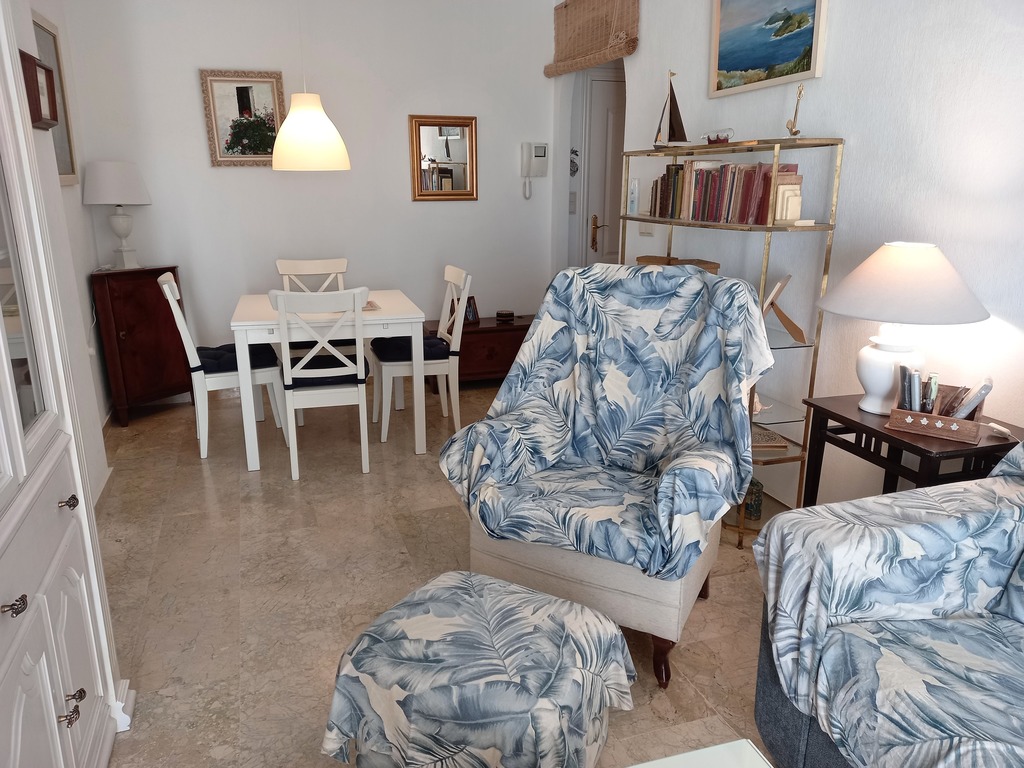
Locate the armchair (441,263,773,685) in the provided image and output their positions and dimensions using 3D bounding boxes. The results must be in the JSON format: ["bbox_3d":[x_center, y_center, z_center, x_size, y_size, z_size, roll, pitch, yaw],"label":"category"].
[{"bbox_3d":[0.306,0.191,2.391,0.870,1.070,0.830,8,16,27],"label":"armchair"}]

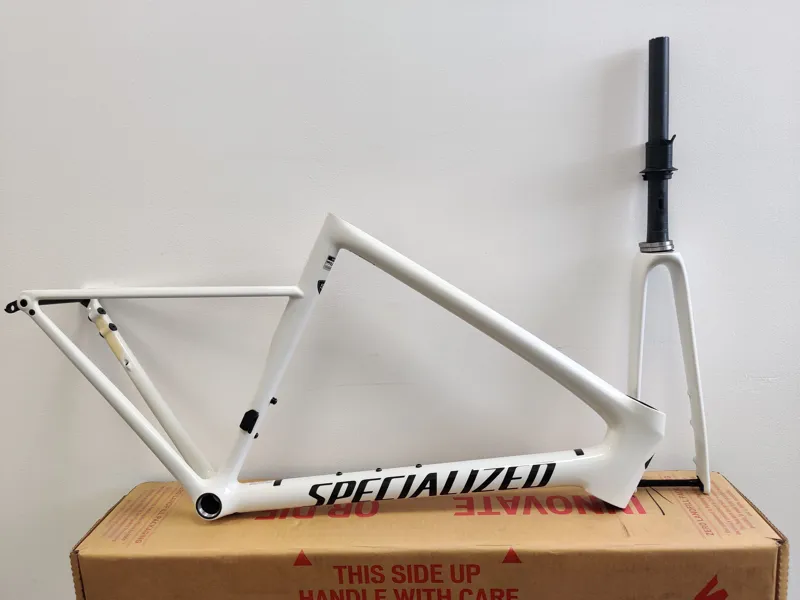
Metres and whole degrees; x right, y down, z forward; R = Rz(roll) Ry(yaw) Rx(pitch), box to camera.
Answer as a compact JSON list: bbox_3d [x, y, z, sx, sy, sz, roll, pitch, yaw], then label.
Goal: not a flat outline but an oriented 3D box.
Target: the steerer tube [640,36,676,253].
[{"bbox_3d":[0.372,-0.221,0.899,0.052,0.303,0.053,-2,8,4],"label":"steerer tube"}]

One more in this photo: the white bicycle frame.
[{"bbox_3d":[-0.057,0.101,0.963,1.020,0.468,0.170,-2,4,5],"label":"white bicycle frame"}]

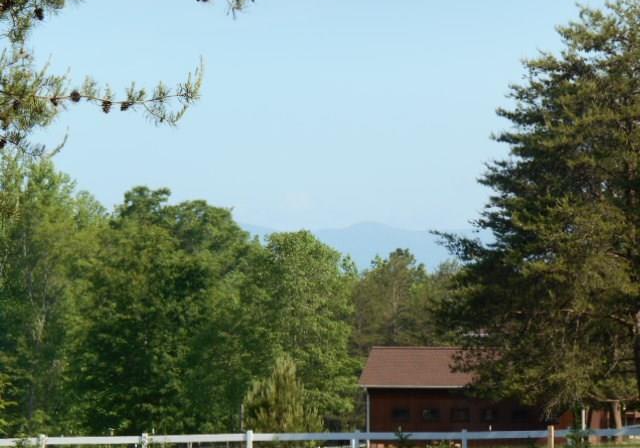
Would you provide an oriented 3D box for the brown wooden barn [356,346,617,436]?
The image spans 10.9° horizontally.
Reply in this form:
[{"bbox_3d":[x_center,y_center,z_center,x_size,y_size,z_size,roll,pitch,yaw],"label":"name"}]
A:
[{"bbox_3d":[7.859,8.286,160.130,10.900,4.800,7.800,-1,-3,9],"label":"brown wooden barn"}]

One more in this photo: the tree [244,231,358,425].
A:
[{"bbox_3d":[-0.883,5.672,165.299,5.541,10.592,5.541,0,-3,0],"label":"tree"}]

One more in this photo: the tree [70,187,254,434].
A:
[{"bbox_3d":[-7.489,4.480,160.351,8.654,12.411,8.221,0,-3,0],"label":"tree"}]

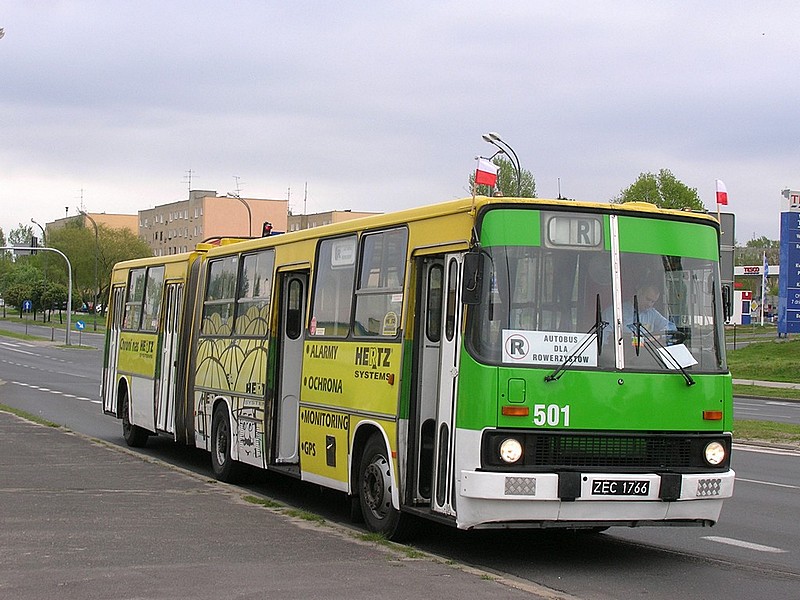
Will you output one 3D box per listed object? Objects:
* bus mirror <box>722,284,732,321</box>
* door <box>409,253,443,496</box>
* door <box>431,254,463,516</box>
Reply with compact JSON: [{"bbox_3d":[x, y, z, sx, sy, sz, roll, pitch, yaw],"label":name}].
[{"bbox_3d":[2.859,0.022,12.750,0.160,0.340,0.080,3,-2,-22],"label":"bus mirror"},{"bbox_3d":[0.298,0.713,12.837,0.290,2.150,0.080,3,-2,-22],"label":"door"},{"bbox_3d":[0.458,0.691,12.081,0.080,2.160,0.570,3,-2,-22],"label":"door"}]

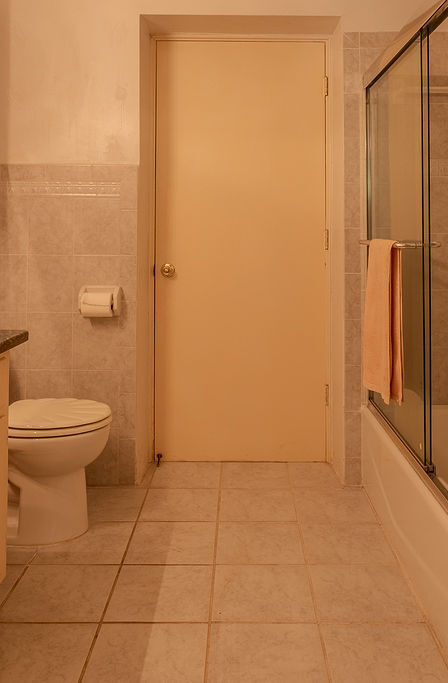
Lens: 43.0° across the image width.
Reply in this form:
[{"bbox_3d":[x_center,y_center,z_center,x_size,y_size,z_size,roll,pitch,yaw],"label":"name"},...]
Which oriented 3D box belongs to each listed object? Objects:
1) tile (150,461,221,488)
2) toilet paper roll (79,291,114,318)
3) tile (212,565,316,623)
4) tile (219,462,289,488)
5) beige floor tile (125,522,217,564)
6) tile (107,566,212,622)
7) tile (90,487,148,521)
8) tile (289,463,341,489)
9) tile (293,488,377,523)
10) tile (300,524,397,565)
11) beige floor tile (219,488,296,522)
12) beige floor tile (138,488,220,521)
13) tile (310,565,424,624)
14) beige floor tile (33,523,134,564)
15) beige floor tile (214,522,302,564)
[{"bbox_3d":[-0.170,0.628,2.647,0.313,0.012,0.296,-1,10,2],"label":"tile"},{"bbox_3d":[-0.538,-0.154,2.400,0.122,0.104,0.104,-1,9,2],"label":"toilet paper roll"},{"bbox_3d":[0.120,0.781,1.764,0.313,0.012,0.296,-1,10,2],"label":"tile"},{"bbox_3d":[0.143,0.624,2.638,0.313,0.012,0.296,-1,10,2],"label":"tile"},{"bbox_3d":[-0.185,0.733,2.064,0.313,0.012,0.296,-1,10,2],"label":"beige floor tile"},{"bbox_3d":[-0.193,0.777,1.760,0.305,0.010,0.300,-1,9,2],"label":"tile"},{"bbox_3d":[-0.491,0.684,2.365,0.313,0.012,0.296,-1,10,2],"label":"tile"},{"bbox_3d":[0.416,0.621,2.630,0.232,0.012,0.296,-1,10,2],"label":"tile"},{"bbox_3d":[0.445,0.672,2.337,0.305,0.010,0.300,-1,9,2],"label":"tile"},{"bbox_3d":[0.437,0.721,2.039,0.305,0.010,0.300,-1,9,2],"label":"tile"},{"bbox_3d":[0.134,0.676,2.346,0.305,0.010,0.300,-1,9,2],"label":"beige floor tile"},{"bbox_3d":[-0.178,0.680,2.356,0.313,0.012,0.296,-1,10,2],"label":"beige floor tile"},{"bbox_3d":[0.429,0.770,1.742,0.305,0.010,0.300,-1,9,2],"label":"tile"},{"bbox_3d":[-0.499,0.736,2.073,0.313,0.012,0.296,-1,10,2],"label":"beige floor tile"},{"bbox_3d":[0.128,0.729,2.055,0.313,0.012,0.296,-1,10,2],"label":"beige floor tile"}]

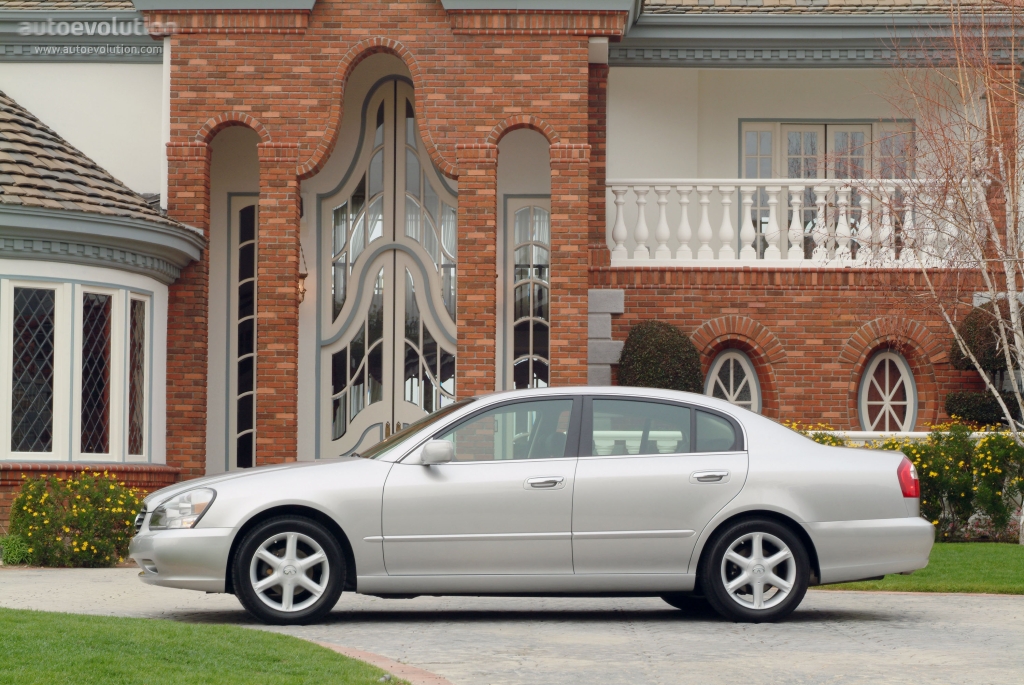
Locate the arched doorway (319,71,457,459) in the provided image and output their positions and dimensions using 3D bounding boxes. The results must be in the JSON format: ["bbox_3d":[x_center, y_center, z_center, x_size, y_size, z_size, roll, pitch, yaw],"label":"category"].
[{"bbox_3d":[-1.355,-0.358,25.957,1.786,5.413,0.200,0,-3,2],"label":"arched doorway"}]

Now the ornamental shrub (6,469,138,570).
[{"bbox_3d":[-4.140,1.705,21.894,1.316,0.914,0.850,0,-3,2],"label":"ornamental shrub"}]

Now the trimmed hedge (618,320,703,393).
[{"bbox_3d":[1.594,0.227,24.306,0.901,0.872,0.850,0,-3,2],"label":"trimmed hedge"}]

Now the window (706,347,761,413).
[{"bbox_3d":[2.463,0.672,25.140,0.628,1.204,0.120,0,-3,2],"label":"window"}]

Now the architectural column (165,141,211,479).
[{"bbox_3d":[-3.494,0.092,24.350,0.432,4.494,0.420,0,-3,2],"label":"architectural column"}]

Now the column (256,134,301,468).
[{"bbox_3d":[-2.514,0.100,24.320,0.442,4.485,0.420,0,-3,2],"label":"column"}]

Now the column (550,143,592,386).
[{"bbox_3d":[0.627,0.119,24.226,0.428,4.473,0.420,0,-3,2],"label":"column"}]

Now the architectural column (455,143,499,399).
[{"bbox_3d":[-0.377,0.113,24.256,0.424,4.477,0.420,0,-3,2],"label":"architectural column"}]

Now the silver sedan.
[{"bbox_3d":[0.123,1.016,14.465,5.070,1.490,1.844,1,-4,-10],"label":"silver sedan"}]

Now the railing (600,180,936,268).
[{"bbox_3d":[3.126,-1.324,25.232,4.154,1.011,0.200,0,-3,2],"label":"railing"}]

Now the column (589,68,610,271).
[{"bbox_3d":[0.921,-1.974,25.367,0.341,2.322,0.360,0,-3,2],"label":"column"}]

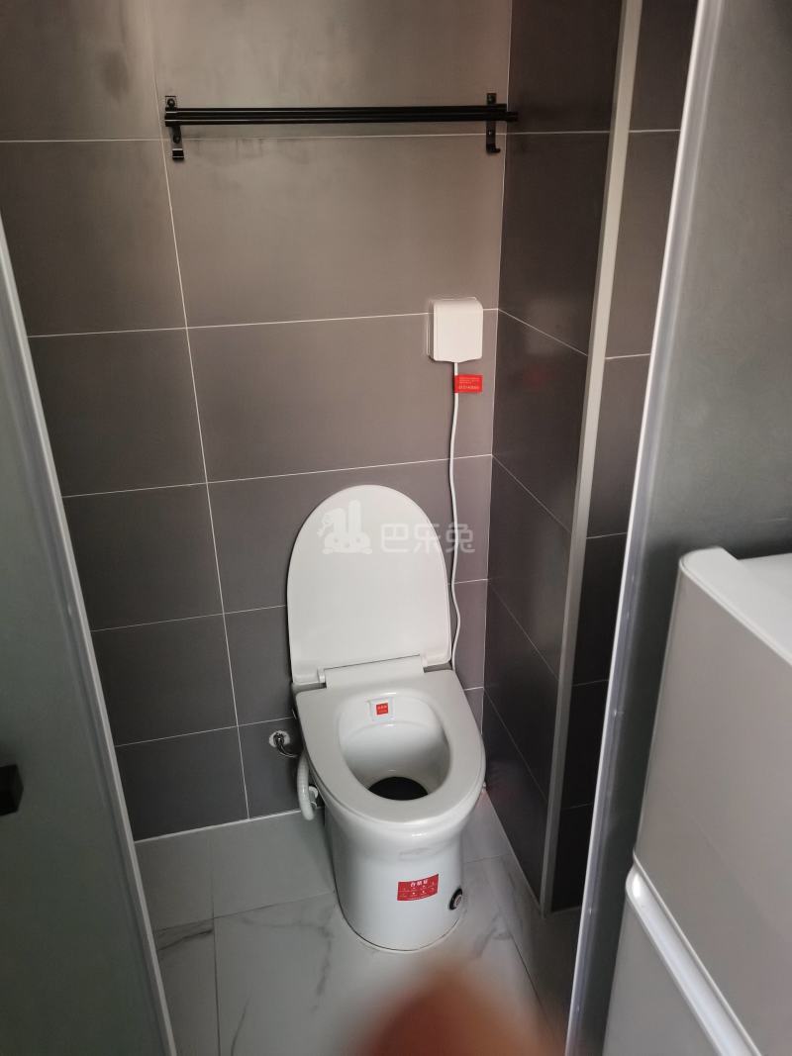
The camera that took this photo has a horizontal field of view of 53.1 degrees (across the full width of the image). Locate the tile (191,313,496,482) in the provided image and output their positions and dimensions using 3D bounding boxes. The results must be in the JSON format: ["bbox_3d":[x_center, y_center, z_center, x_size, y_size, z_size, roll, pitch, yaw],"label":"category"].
[{"bbox_3d":[-0.086,-0.256,1.538,0.585,0.300,0.010,-7,27,-11],"label":"tile"}]

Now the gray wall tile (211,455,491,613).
[{"bbox_3d":[-0.081,0.012,1.675,0.587,0.300,0.010,-7,26,-12],"label":"gray wall tile"}]

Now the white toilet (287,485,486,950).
[{"bbox_3d":[-0.005,0.393,1.592,0.365,0.855,0.480,-6,26,-10],"label":"white toilet"}]

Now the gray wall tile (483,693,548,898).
[{"bbox_3d":[0.263,0.596,1.822,0.010,0.290,0.378,-7,27,-12],"label":"gray wall tile"}]

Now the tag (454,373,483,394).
[{"bbox_3d":[0.143,-0.285,1.566,0.060,0.037,0.005,-7,27,-11],"label":"tag"}]

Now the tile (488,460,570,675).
[{"bbox_3d":[0.254,0.062,1.560,0.010,0.300,0.378,-7,27,-12],"label":"tile"}]

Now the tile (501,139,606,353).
[{"bbox_3d":[0.246,-0.477,1.296,0.010,0.300,0.378,-7,27,-12],"label":"tile"}]

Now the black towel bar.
[{"bbox_3d":[-0.082,-0.656,1.294,0.568,0.094,0.080,-7,27,-11],"label":"black towel bar"}]

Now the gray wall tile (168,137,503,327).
[{"bbox_3d":[-0.090,-0.525,1.405,0.585,0.300,0.010,-7,27,-11],"label":"gray wall tile"}]

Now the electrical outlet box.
[{"bbox_3d":[0.112,-0.373,1.498,0.095,0.112,0.050,-7,27,-11],"label":"electrical outlet box"}]

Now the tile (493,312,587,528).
[{"bbox_3d":[0.250,-0.207,1.428,0.010,0.300,0.378,-7,27,-12],"label":"tile"}]

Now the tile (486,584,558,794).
[{"bbox_3d":[0.259,0.331,1.692,0.010,0.300,0.378,-7,27,-12],"label":"tile"}]

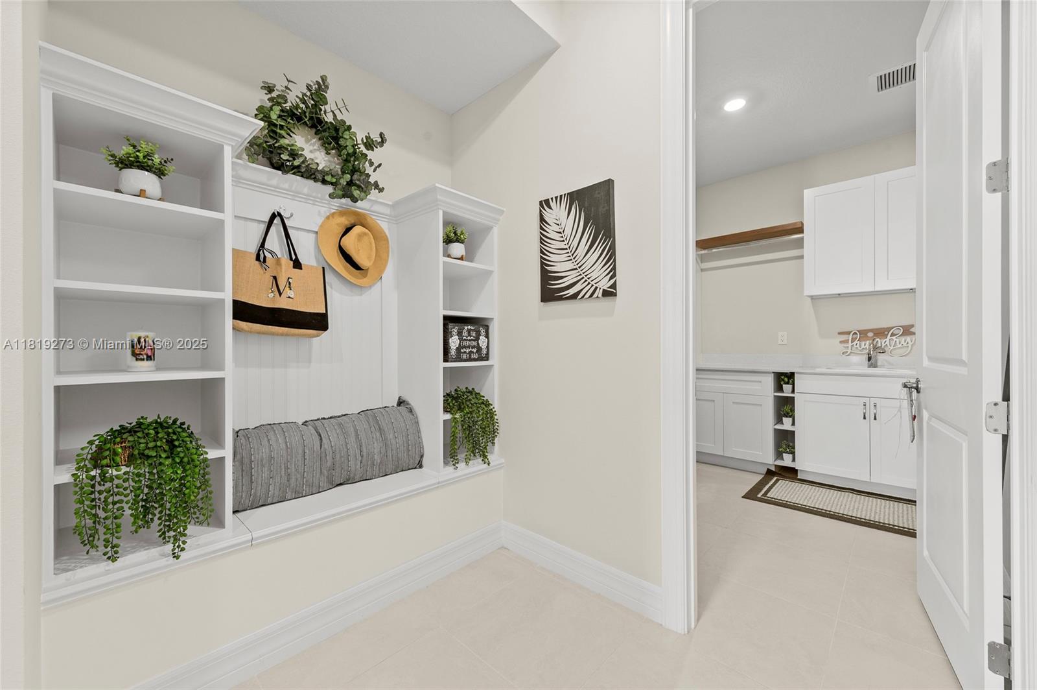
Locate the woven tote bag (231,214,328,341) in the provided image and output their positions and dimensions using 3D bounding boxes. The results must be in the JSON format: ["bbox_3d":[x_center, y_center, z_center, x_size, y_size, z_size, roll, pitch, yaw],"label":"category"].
[{"bbox_3d":[-1.002,-0.304,1.661,0.150,0.538,0.385,0,0,43],"label":"woven tote bag"}]

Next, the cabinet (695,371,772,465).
[{"bbox_3d":[2.033,0.608,3.824,0.765,0.766,0.610,0,0,43],"label":"cabinet"}]

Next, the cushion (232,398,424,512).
[{"bbox_3d":[-0.841,0.453,1.790,0.220,0.322,0.805,0,0,43],"label":"cushion"}]

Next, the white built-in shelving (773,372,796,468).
[{"bbox_3d":[2.370,0.608,3.504,0.163,0.766,0.600,0,0,43],"label":"white built-in shelving"}]

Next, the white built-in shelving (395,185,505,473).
[{"bbox_3d":[-0.398,-0.059,2.167,0.505,1.347,0.470,0,0,43],"label":"white built-in shelving"}]

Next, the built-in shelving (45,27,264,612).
[{"bbox_3d":[-1.187,-0.056,1.320,0.505,1.355,0.465,0,0,43],"label":"built-in shelving"}]

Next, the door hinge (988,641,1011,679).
[{"bbox_3d":[1.330,0.869,1.113,0.045,0.091,0.012,0,0,35],"label":"door hinge"}]

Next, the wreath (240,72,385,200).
[{"bbox_3d":[-0.900,-0.968,1.863,0.185,0.580,0.630,0,0,43],"label":"wreath"}]

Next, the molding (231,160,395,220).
[{"bbox_3d":[-0.911,-0.690,1.852,0.080,0.087,0.780,0,0,43],"label":"molding"}]

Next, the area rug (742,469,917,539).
[{"bbox_3d":[2.306,1.095,2.744,1.225,0.014,0.760,0,0,43],"label":"area rug"}]

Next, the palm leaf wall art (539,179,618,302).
[{"bbox_3d":[0.263,-0.457,1.859,0.403,0.506,0.035,0,0,43],"label":"palm leaf wall art"}]

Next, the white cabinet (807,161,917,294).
[{"bbox_3d":[2.887,-0.877,3.257,0.910,0.915,0.330,0,0,43],"label":"white cabinet"}]

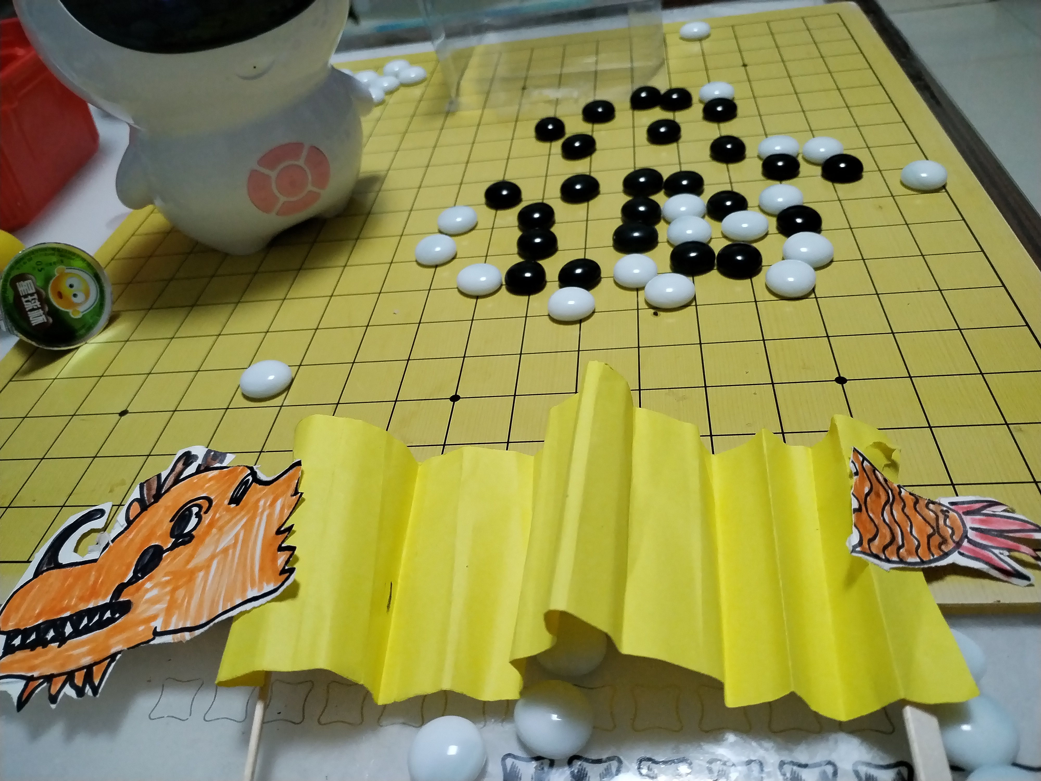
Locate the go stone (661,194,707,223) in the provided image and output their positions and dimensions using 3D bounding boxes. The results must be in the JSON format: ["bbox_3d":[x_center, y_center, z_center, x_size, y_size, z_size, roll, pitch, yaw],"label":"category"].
[{"bbox_3d":[0.076,-0.085,0.362,0.020,0.009,0.020,-3,43,10],"label":"go stone"}]

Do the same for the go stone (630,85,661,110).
[{"bbox_3d":[0.075,-0.174,0.465,0.020,0.010,0.020,-3,43,10],"label":"go stone"}]

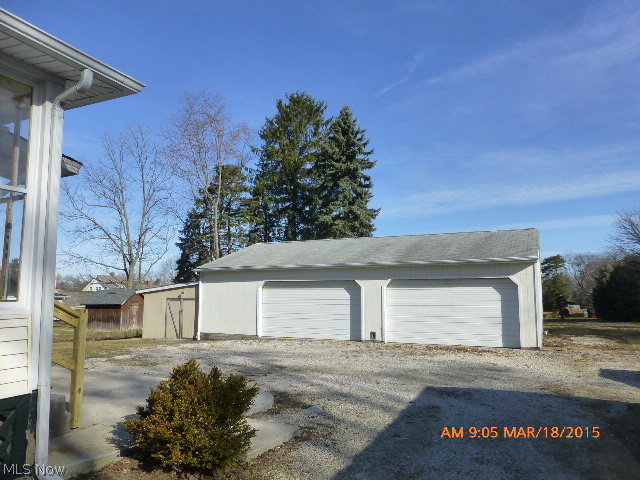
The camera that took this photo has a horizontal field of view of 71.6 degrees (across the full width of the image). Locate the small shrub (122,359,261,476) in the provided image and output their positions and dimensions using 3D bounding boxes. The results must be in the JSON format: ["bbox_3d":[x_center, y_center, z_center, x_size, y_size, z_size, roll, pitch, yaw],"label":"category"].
[{"bbox_3d":[-1.195,1.573,4.064,1.219,0.899,1.150,1,-6,-16],"label":"small shrub"}]

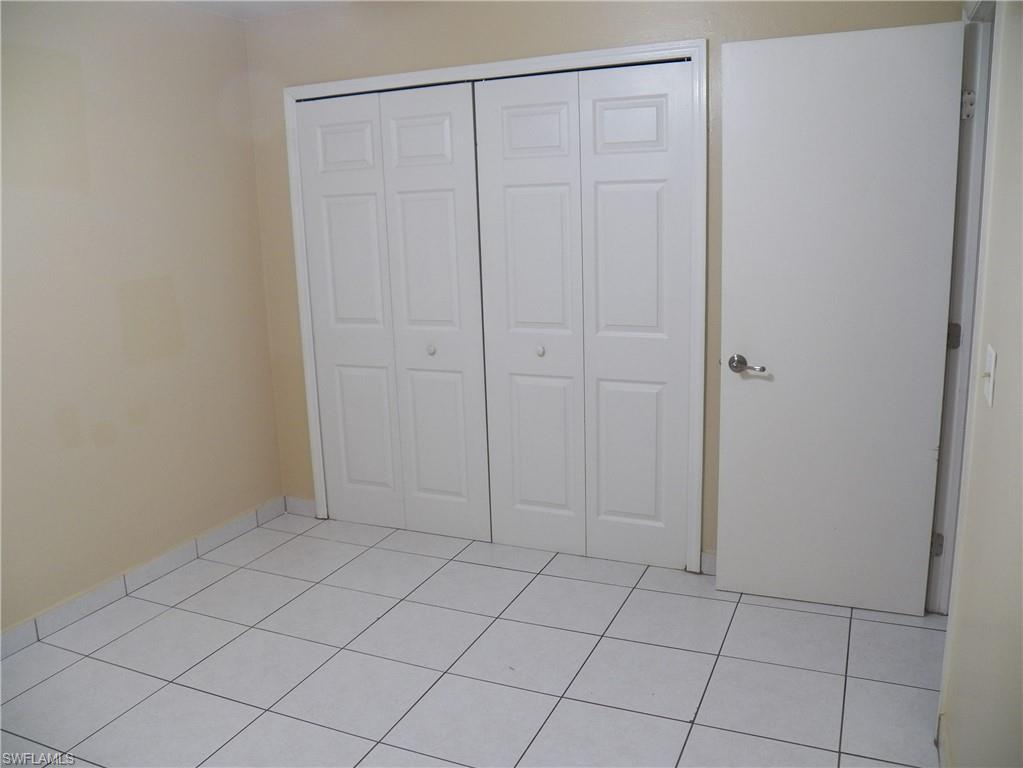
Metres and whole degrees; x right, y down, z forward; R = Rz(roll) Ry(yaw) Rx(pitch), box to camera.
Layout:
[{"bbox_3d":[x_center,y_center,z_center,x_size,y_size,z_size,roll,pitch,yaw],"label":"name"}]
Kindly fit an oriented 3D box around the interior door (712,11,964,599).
[{"bbox_3d":[1.131,-0.172,2.924,0.764,2.030,0.045,3,13,23],"label":"interior door"}]

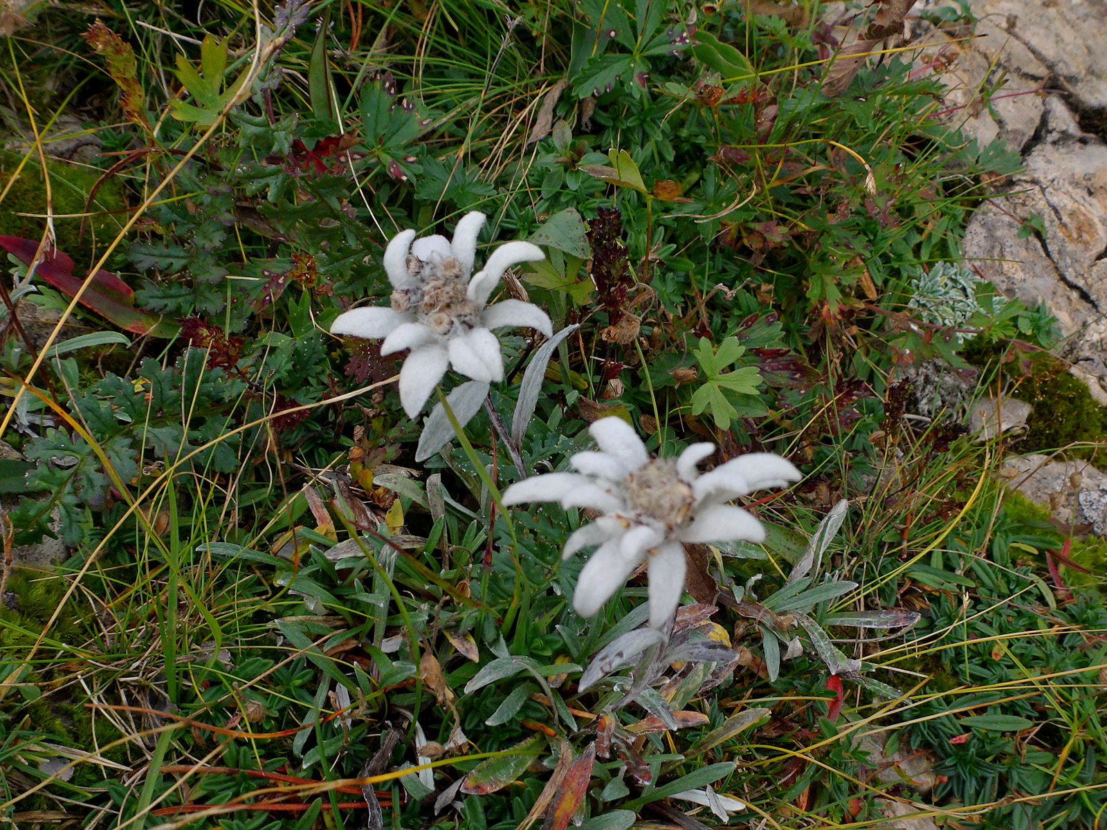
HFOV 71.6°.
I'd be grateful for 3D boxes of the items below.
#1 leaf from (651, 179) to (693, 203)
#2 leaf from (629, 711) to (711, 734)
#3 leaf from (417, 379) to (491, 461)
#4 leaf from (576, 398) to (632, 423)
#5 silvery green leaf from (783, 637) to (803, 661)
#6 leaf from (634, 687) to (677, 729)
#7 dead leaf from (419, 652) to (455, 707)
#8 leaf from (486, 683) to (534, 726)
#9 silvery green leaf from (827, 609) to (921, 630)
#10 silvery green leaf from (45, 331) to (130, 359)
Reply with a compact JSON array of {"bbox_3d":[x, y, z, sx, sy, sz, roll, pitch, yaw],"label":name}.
[{"bbox_3d":[0.057,-0.109,0.372,0.021,0.009,0.013,15,53,14],"label":"leaf"},{"bbox_3d":[0.036,0.096,0.239,0.027,0.004,0.005,-10,52,4],"label":"leaf"},{"bbox_3d":[-0.032,0.002,0.243,0.011,0.005,0.033,42,90,12],"label":"leaf"},{"bbox_3d":[0.021,-0.001,0.308,0.024,0.006,0.011,16,53,17],"label":"leaf"},{"bbox_3d":[0.081,0.079,0.260,0.006,0.004,0.009,30,63,22],"label":"silvery green leaf"},{"bbox_3d":[0.030,0.087,0.228,0.017,0.004,0.005,44,61,0],"label":"leaf"},{"bbox_3d":[-0.039,0.090,0.261,0.008,0.006,0.019,-19,71,-8],"label":"dead leaf"},{"bbox_3d":[-0.014,0.097,0.257,0.019,0.005,0.007,-32,61,-22],"label":"leaf"},{"bbox_3d":[0.113,0.072,0.272,0.033,0.004,0.007,-2,55,5],"label":"silvery green leaf"},{"bbox_3d":[-0.203,-0.031,0.335,0.042,0.006,0.006,-7,51,8],"label":"silvery green leaf"}]

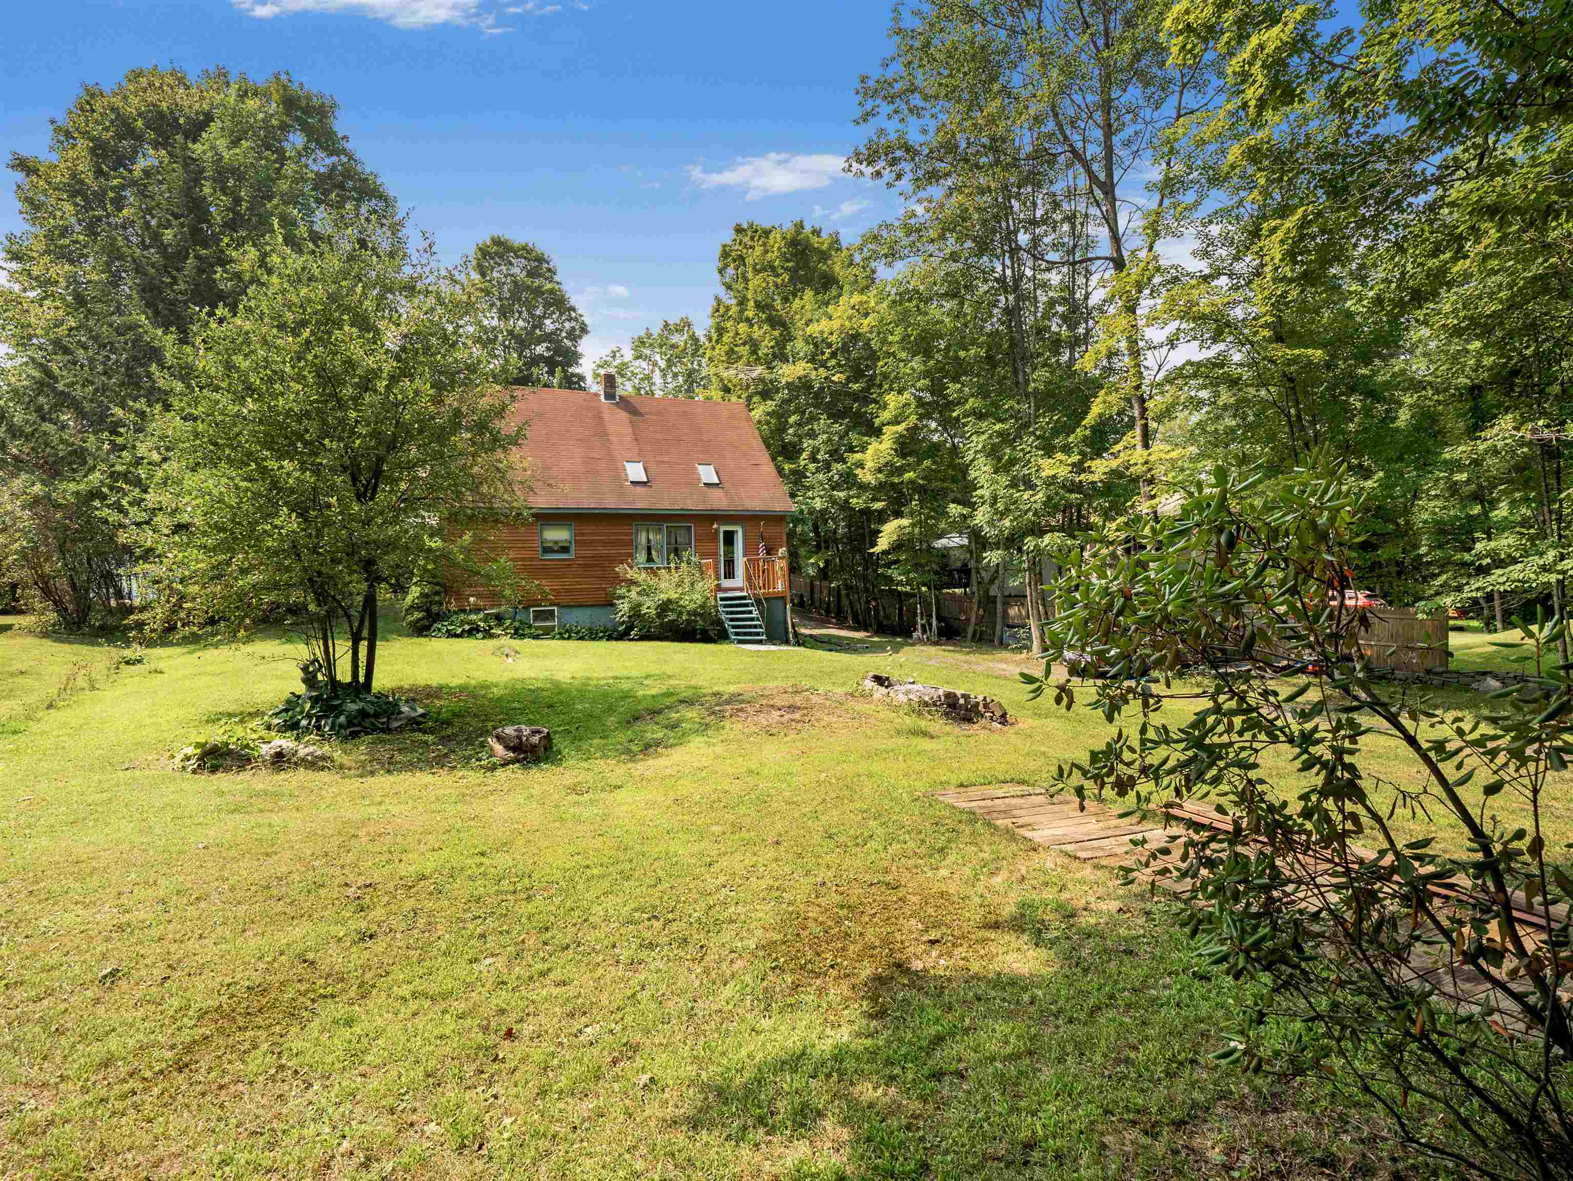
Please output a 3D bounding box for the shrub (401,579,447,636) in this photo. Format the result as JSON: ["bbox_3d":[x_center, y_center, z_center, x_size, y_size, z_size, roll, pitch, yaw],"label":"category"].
[{"bbox_3d":[-10.116,0.480,20.300,1.170,1.550,1.170,-2,2,-27],"label":"shrub"}]

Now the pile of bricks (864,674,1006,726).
[{"bbox_3d":[1.817,1.362,9.000,1.950,0.340,0.600,1,3,45],"label":"pile of bricks"}]

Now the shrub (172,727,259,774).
[{"bbox_3d":[-5.363,1.519,6.850,0.670,0.310,0.620,-3,3,-38],"label":"shrub"}]

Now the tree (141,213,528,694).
[{"bbox_3d":[-5.851,-1.549,9.400,4.400,6.400,4.300,-2,3,-32],"label":"tree"}]

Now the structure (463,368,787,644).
[{"bbox_3d":[-6.458,-3.157,26.566,11.000,9.450,10.500,-2,2,-21],"label":"structure"}]

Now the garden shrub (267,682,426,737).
[{"bbox_3d":[-5.511,1.432,9.100,1.750,0.460,1.600,-2,3,-31],"label":"garden shrub"}]

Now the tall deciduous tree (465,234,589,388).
[{"bbox_3d":[-13.933,-8.961,39.000,7.200,20.300,7.200,-2,2,-19],"label":"tall deciduous tree"}]

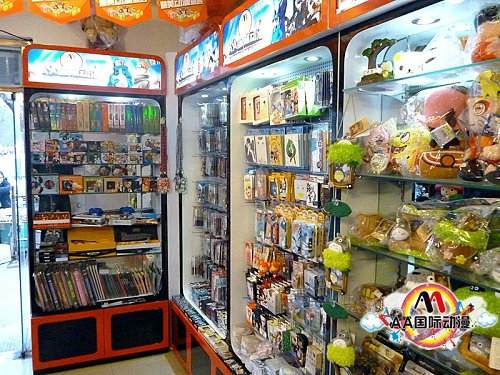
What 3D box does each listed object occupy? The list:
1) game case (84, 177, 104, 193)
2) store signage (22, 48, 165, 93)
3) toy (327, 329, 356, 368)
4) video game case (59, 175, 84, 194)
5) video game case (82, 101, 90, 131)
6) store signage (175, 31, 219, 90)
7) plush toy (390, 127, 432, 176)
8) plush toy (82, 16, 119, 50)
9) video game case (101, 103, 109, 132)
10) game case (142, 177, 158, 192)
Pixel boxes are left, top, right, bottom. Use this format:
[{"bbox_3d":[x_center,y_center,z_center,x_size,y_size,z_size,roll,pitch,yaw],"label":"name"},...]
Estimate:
[{"bbox_3d":[-1.061,-0.011,2.754,0.127,0.118,0.020,-2,6,-22],"label":"game case"},{"bbox_3d":[-0.991,-0.769,2.651,0.820,0.213,0.030,-2,6,-22],"label":"store signage"},{"bbox_3d":[0.307,0.540,1.356,0.072,0.112,0.091,-3,5,-35],"label":"toy"},{"bbox_3d":[-1.189,-0.012,2.702,0.145,0.120,0.020,-2,6,-22],"label":"video game case"},{"bbox_3d":[-1.110,-0.475,2.752,0.045,0.192,0.140,-1,5,-21],"label":"video game case"},{"bbox_3d":[-0.332,-0.772,2.545,0.050,0.228,0.758,-2,5,-28],"label":"store signage"},{"bbox_3d":[0.499,-0.111,1.250,0.120,0.152,0.125,-2,6,-28],"label":"plush toy"},{"bbox_3d":[-1.028,-1.049,2.781,0.243,0.239,0.190,-1,5,-21],"label":"plush toy"},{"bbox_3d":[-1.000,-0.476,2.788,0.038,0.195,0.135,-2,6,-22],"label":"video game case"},{"bbox_3d":[-0.707,-0.017,2.898,0.120,0.116,0.020,-2,6,-22],"label":"game case"}]

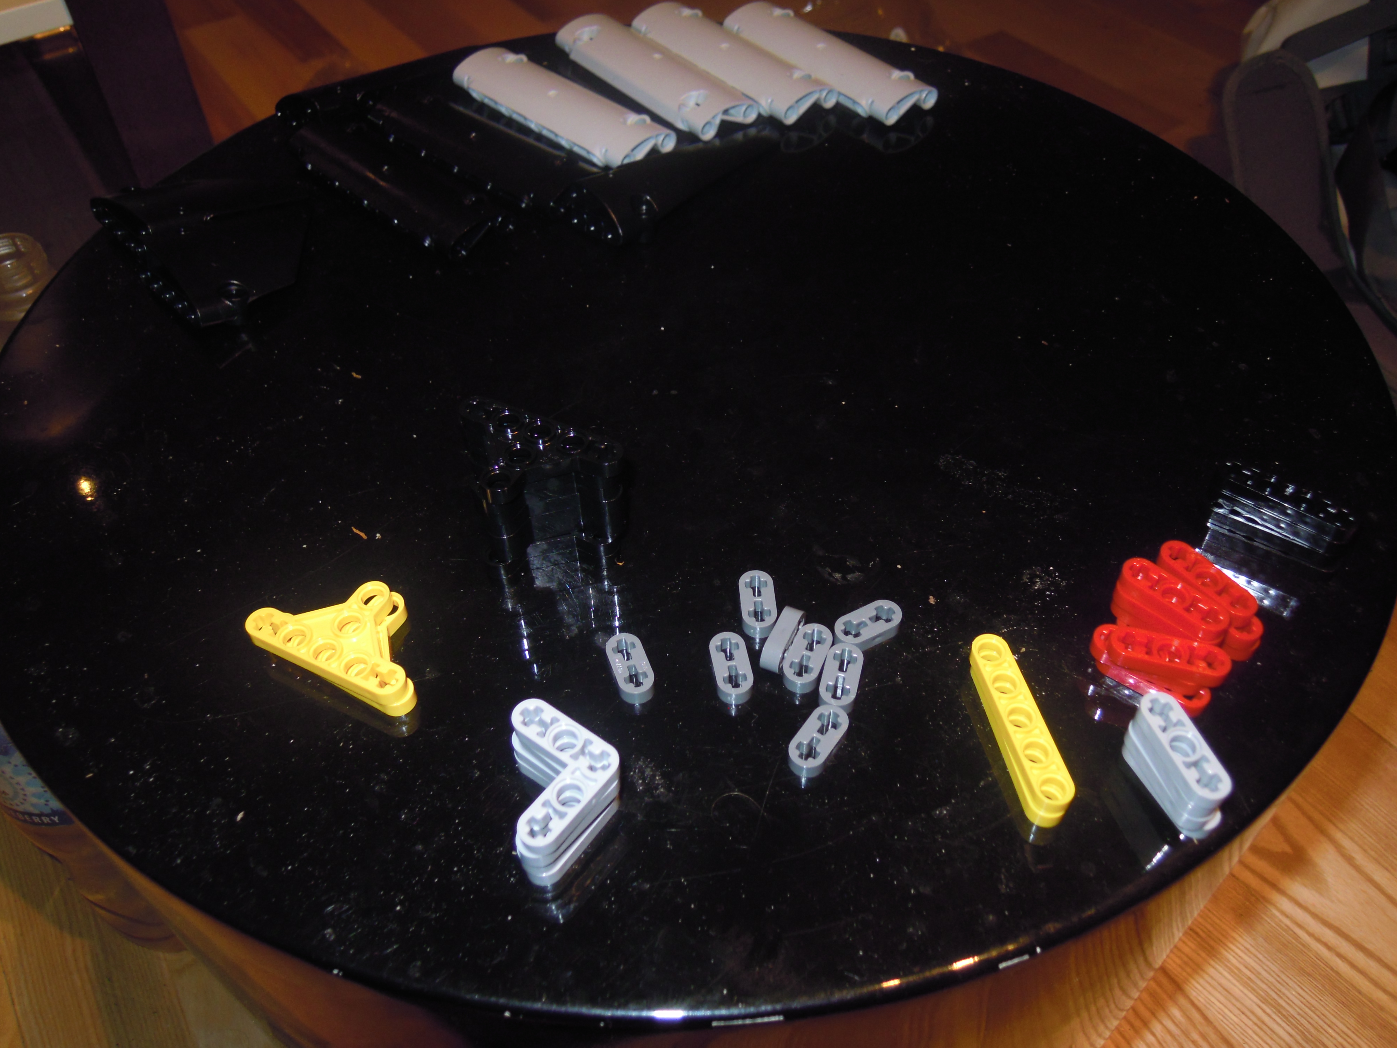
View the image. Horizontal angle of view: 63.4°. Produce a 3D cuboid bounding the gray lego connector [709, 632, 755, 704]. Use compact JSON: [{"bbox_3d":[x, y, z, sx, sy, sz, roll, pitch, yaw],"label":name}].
[{"bbox_3d":[0.007,0.030,0.238,0.008,0.004,0.016,-8,48,-6],"label":"gray lego connector"}]

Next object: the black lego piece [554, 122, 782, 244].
[{"bbox_3d":[-0.007,-0.121,0.366,0.029,0.016,0.086,32,55,25],"label":"black lego piece"}]

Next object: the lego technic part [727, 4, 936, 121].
[{"bbox_3d":[0.047,-0.171,0.416,0.024,0.009,0.088,-32,56,-26],"label":"lego technic part"}]

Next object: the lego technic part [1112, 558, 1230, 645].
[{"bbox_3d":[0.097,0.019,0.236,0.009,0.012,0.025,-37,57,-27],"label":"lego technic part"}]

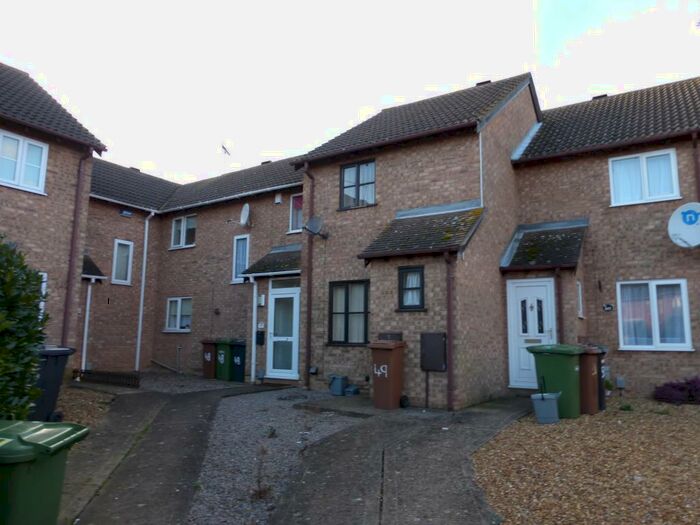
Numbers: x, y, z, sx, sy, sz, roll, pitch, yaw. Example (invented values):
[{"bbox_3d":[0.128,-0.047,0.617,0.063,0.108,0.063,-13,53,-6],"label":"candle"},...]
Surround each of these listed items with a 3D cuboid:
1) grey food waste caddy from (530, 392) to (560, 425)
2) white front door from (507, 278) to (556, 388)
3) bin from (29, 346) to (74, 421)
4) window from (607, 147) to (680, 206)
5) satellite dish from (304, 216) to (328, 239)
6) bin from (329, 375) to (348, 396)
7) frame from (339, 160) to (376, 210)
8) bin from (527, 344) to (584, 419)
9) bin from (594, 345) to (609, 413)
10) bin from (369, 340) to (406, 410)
[{"bbox_3d":[2.787,2.050,6.895,0.360,0.410,0.330,-4,-9,27],"label":"grey food waste caddy"},{"bbox_3d":[3.559,1.380,9.507,0.907,2.121,0.100,-5,-10,32],"label":"white front door"},{"bbox_3d":[-4.613,1.828,7.260,0.740,1.070,0.580,6,-10,-32],"label":"bin"},{"bbox_3d":[5.926,-1.697,9.810,1.189,1.023,0.100,-5,-10,32],"label":"window"},{"bbox_3d":[-0.731,-0.764,10.596,0.420,0.470,0.350,-7,-11,43],"label":"satellite dish"},{"bbox_3d":[-0.194,2.368,9.444,0.320,0.410,0.310,8,-11,-41],"label":"bin"},{"bbox_3d":[0.181,-1.666,10.518,0.919,1.098,0.100,-5,-10,32],"label":"frame"},{"bbox_3d":[3.256,1.867,7.682,0.720,1.060,0.580,-7,-11,42],"label":"bin"},{"bbox_3d":[3.984,1.967,8.318,0.710,1.060,0.560,-7,-11,42],"label":"bin"},{"bbox_3d":[0.577,1.746,7.591,0.455,1.000,0.530,-5,-10,32],"label":"bin"}]

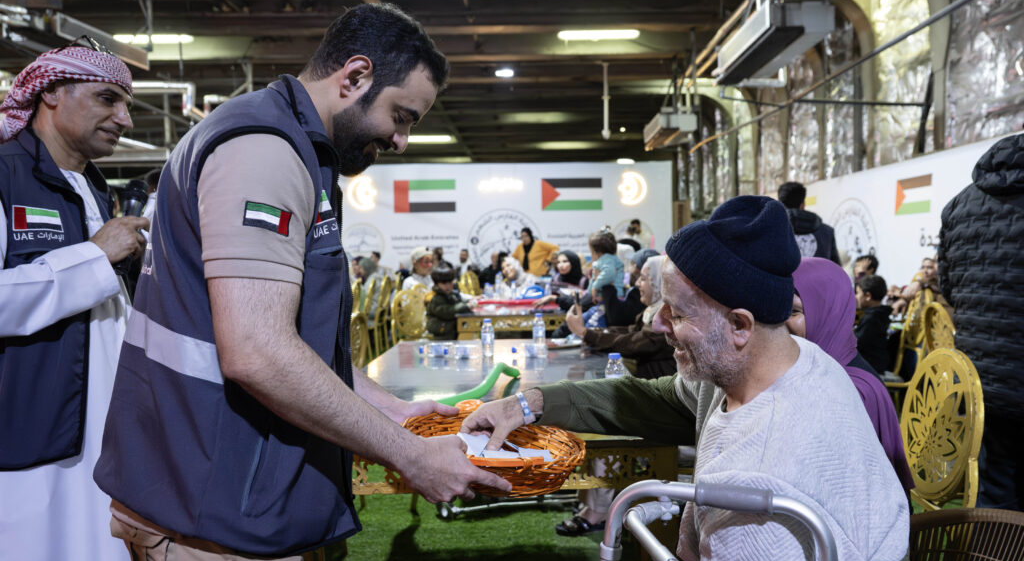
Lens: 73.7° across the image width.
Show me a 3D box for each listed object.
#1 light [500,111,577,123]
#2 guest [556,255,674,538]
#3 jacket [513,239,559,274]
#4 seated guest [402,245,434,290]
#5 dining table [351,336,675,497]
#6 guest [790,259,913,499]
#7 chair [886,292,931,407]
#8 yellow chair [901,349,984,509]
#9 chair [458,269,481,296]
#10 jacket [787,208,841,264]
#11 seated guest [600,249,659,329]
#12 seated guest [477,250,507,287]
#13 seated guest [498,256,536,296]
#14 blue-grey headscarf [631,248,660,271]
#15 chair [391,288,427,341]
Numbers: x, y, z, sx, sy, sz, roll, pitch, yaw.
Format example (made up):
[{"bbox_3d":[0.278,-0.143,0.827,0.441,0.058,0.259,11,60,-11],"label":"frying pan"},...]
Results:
[{"bbox_3d":[0.602,-3.701,15.500,1.750,0.150,0.250,-1,2,-1],"label":"light"},{"bbox_3d":[0.556,0.521,3.134,0.780,1.275,0.500,-1,2,-4],"label":"guest"},{"bbox_3d":[0.301,-0.218,8.750,0.580,0.600,0.340,-1,2,7],"label":"jacket"},{"bbox_3d":[-0.892,0.369,7.062,0.700,1.360,0.500,0,2,29],"label":"seated guest"},{"bbox_3d":[-0.106,0.790,3.109,1.180,0.755,2.360,-1,2,-1],"label":"dining table"},{"bbox_3d":[1.012,0.550,2.235,0.720,1.265,0.500,-1,2,-6],"label":"guest"},{"bbox_3d":[2.245,0.542,4.145,0.520,1.000,0.450,-1,2,-1],"label":"chair"},{"bbox_3d":[1.222,0.702,2.264,0.530,0.955,0.430,-1,2,1],"label":"yellow chair"},{"bbox_3d":[-0.634,0.378,10.500,0.450,1.000,0.520,-1,2,5],"label":"chair"},{"bbox_3d":[1.859,-0.122,4.400,0.500,0.690,0.310,0,2,13],"label":"jacket"},{"bbox_3d":[0.751,0.458,4.343,0.700,1.320,0.500,-1,2,-4],"label":"seated guest"},{"bbox_3d":[-0.329,0.295,9.335,0.520,1.350,0.700,1,2,36],"label":"seated guest"},{"bbox_3d":[0.096,0.334,7.700,0.520,1.250,0.700,-1,2,6],"label":"seated guest"},{"bbox_3d":[0.863,-0.134,4.350,0.250,0.170,0.210,-1,2,-7],"label":"blue-grey headscarf"},{"bbox_3d":[-0.912,0.574,7.012,0.430,0.955,0.530,1,2,36],"label":"chair"}]

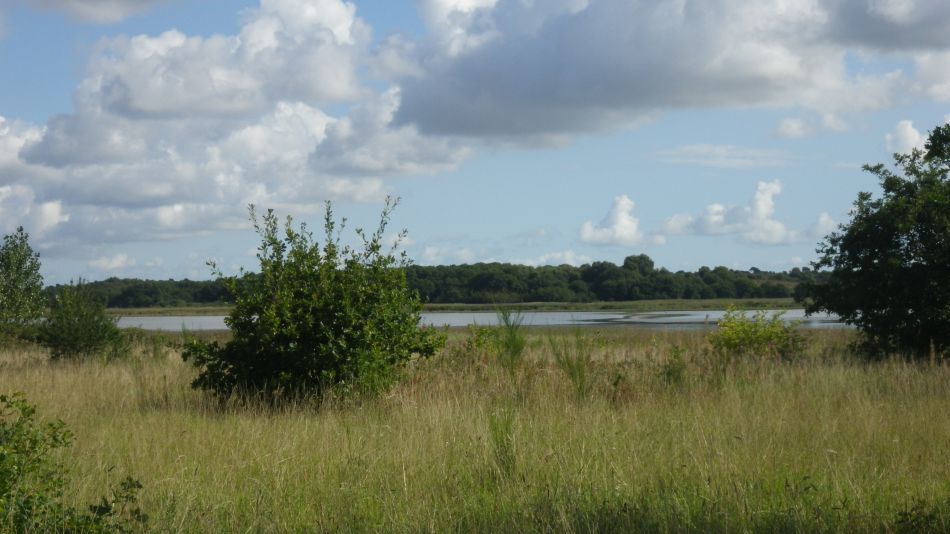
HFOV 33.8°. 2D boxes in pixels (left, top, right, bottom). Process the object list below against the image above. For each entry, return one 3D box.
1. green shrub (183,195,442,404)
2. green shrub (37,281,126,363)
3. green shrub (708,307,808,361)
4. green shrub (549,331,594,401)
[{"bbox_3d":[-2.120,0.459,20.500,3.440,2.718,2.924,0,-1,0],"label":"green shrub"},{"bbox_3d":[-8.295,1.162,33.000,1.860,1.754,1.674,0,-1,0],"label":"green shrub"},{"bbox_3d":[5.949,1.448,33.000,2.029,1.226,1.724,0,-1,0],"label":"green shrub"},{"bbox_3d":[1.267,1.319,20.500,0.604,0.972,0.544,0,-1,0],"label":"green shrub"}]

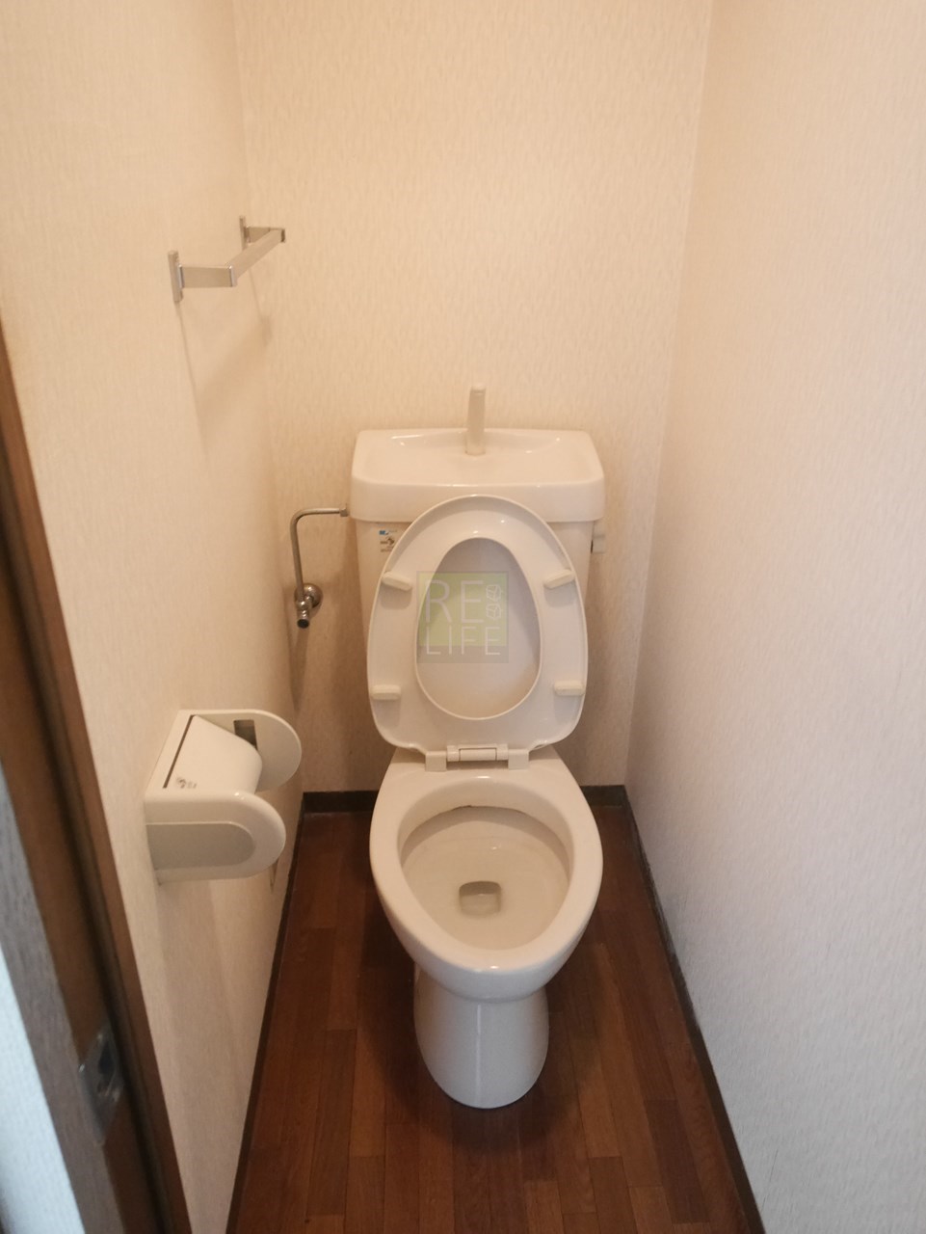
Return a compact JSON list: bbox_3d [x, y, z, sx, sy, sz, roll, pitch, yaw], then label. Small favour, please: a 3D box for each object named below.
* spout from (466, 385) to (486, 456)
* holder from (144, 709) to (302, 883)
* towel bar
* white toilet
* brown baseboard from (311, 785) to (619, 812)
[{"bbox_3d":[0.020,-0.340,1.597,0.034,0.123,0.072,-1,28,-2],"label":"spout"},{"bbox_3d":[-0.250,0.190,1.004,0.134,0.115,0.159,-1,28,-2],"label":"holder"},{"bbox_3d":[-0.301,-0.490,1.251,0.069,0.054,0.486,-1,28,-2],"label":"towel bar"},{"bbox_3d":[0.029,0.231,1.523,0.410,0.880,0.770,0,28,-2],"label":"white toilet"},{"bbox_3d":[0.006,0.420,2.114,0.728,0.059,0.011,-1,28,-2],"label":"brown baseboard"}]

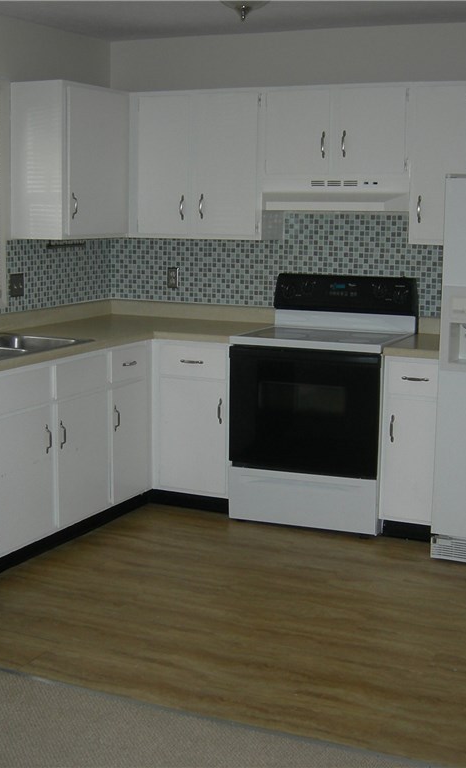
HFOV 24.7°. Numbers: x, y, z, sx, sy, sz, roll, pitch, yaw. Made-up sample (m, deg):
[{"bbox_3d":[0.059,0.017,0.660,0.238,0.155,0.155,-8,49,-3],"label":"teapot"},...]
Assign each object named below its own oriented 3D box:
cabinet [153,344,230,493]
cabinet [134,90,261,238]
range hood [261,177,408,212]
[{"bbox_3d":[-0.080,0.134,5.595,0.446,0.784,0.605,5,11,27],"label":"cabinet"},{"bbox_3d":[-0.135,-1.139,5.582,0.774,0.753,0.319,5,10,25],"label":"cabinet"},{"bbox_3d":[0.522,-0.925,5.217,0.761,0.154,0.450,5,10,25],"label":"range hood"}]

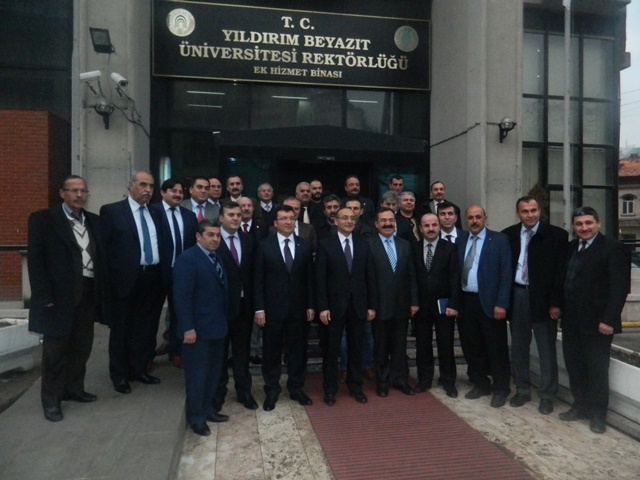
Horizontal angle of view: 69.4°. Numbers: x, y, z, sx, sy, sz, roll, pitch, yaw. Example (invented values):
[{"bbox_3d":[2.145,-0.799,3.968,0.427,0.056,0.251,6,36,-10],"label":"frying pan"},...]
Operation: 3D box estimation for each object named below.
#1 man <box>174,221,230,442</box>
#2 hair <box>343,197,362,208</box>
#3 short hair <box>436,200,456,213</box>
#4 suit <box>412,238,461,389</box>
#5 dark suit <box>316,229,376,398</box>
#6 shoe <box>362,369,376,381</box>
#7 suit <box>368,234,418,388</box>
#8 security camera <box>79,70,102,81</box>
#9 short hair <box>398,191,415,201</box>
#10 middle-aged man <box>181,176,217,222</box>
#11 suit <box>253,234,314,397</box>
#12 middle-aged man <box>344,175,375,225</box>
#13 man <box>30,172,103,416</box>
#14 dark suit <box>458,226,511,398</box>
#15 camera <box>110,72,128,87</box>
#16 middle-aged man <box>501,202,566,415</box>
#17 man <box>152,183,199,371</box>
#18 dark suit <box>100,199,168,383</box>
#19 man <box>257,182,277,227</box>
[{"bbox_3d":[-0.931,0.647,3.622,0.500,1.640,0.350,-1,2,-40],"label":"man"},{"bbox_3d":[0.358,-0.375,4.870,0.170,0.135,0.200,1,1,4],"label":"hair"},{"bbox_3d":[1.360,-0.343,4.950,0.180,0.160,0.200,1,2,8],"label":"short hair"},{"bbox_3d":[1.078,0.685,4.330,0.500,1.400,0.300,1,1,20],"label":"suit"},{"bbox_3d":[0.232,0.677,4.200,0.540,1.450,0.300,0,1,-5],"label":"dark suit"},{"bbox_3d":[0.517,1.365,4.800,0.110,0.110,0.290,0,1,-20],"label":"shoe"},{"bbox_3d":[0.692,0.665,4.350,0.500,1.430,0.300,1,1,8],"label":"suit"},{"bbox_3d":[-2.930,-2.100,5.900,0.280,0.095,0.095,-12,4,-10],"label":"security camera"},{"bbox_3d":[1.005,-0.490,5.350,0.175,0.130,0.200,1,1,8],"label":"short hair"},{"bbox_3d":[-1.257,0.222,4.780,0.510,1.720,0.320,0,2,-25],"label":"middle-aged man"},{"bbox_3d":[-0.328,0.678,4.173,0.550,1.460,0.330,0,2,-7],"label":"suit"},{"bbox_3d":[0.438,0.062,5.705,0.520,1.740,0.340,0,2,-3],"label":"middle-aged man"},{"bbox_3d":[-1.881,0.382,3.444,0.560,1.730,0.400,-1,2,-37],"label":"man"},{"bbox_3d":[1.504,0.649,4.222,0.520,1.500,0.360,1,2,30],"label":"dark suit"},{"bbox_3d":[-2.572,-2.055,5.900,0.280,0.095,0.095,33,21,33],"label":"camera"},{"bbox_3d":[1.888,0.538,4.069,0.570,1.830,0.380,1,2,27],"label":"middle-aged man"},{"bbox_3d":[-1.366,0.305,4.340,0.510,1.720,0.330,-1,2,-33],"label":"man"},{"bbox_3d":[-1.533,0.426,3.820,0.530,1.500,0.330,-1,2,-42],"label":"dark suit"},{"bbox_3d":[-0.637,0.172,5.508,0.500,1.700,0.330,0,2,-5],"label":"man"}]

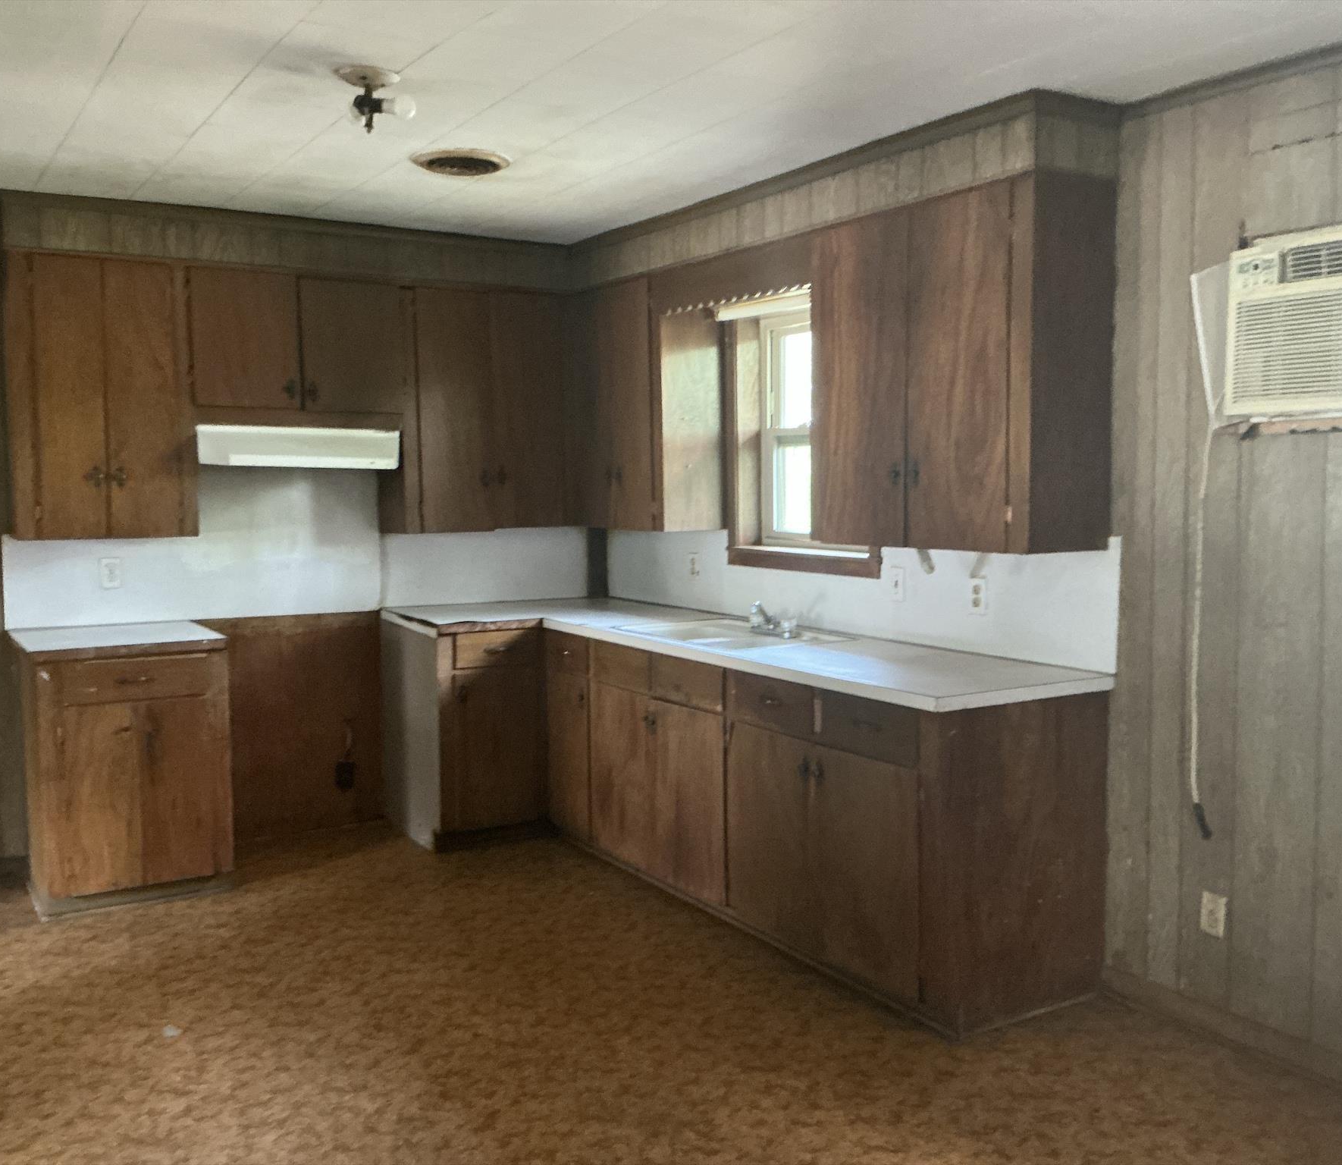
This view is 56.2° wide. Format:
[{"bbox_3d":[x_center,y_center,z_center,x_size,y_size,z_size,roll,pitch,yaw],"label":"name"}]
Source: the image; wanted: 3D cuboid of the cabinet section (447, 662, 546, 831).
[{"bbox_3d":[-0.689,0.654,4.987,0.413,0.617,0.025,-3,6,-32],"label":"cabinet section"}]

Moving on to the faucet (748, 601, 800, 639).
[{"bbox_3d":[0.345,0.123,4.433,0.129,0.117,0.199,-3,6,-32],"label":"faucet"}]

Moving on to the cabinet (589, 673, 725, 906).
[{"bbox_3d":[0.198,0.681,4.528,0.619,0.647,0.910,-3,6,-32],"label":"cabinet"}]

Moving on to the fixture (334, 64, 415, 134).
[{"bbox_3d":[-0.734,-1.169,3.090,0.189,0.134,0.189,-3,6,-32],"label":"fixture"}]

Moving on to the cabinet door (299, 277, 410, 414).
[{"bbox_3d":[-1.242,-0.924,4.932,0.409,0.500,0.044,-3,5,-32],"label":"cabinet door"}]

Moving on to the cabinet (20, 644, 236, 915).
[{"bbox_3d":[-1.990,0.664,4.566,0.625,0.876,0.609,-3,6,-32],"label":"cabinet"}]

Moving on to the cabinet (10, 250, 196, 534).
[{"bbox_3d":[-2.082,-0.654,4.573,0.597,0.990,0.324,-3,6,-32],"label":"cabinet"}]

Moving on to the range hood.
[{"bbox_3d":[-1.487,-0.525,4.888,0.753,0.159,0.438,-3,6,-32],"label":"range hood"}]

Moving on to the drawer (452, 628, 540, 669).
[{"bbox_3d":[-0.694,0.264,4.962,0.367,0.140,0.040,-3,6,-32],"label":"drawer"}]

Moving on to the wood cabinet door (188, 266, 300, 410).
[{"bbox_3d":[-1.591,-0.908,4.715,0.392,0.504,0.044,-3,5,-32],"label":"wood cabinet door"}]

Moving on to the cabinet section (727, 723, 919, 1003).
[{"bbox_3d":[0.614,0.752,3.745,0.515,0.619,0.862,-3,5,-32],"label":"cabinet section"}]

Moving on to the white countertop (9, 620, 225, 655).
[{"bbox_3d":[-1.997,0.211,4.526,0.630,0.040,0.610,-3,6,-32],"label":"white countertop"}]

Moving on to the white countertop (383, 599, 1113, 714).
[{"bbox_3d":[-0.007,0.209,4.423,1.090,0.048,2.888,-3,6,-32],"label":"white countertop"}]

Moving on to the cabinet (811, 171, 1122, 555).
[{"bbox_3d":[0.828,-0.605,3.727,0.324,0.990,0.913,-3,6,-32],"label":"cabinet"}]

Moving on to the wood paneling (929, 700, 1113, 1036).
[{"bbox_3d":[0.944,0.745,3.379,0.629,0.869,0.025,-3,6,-32],"label":"wood paneling"}]

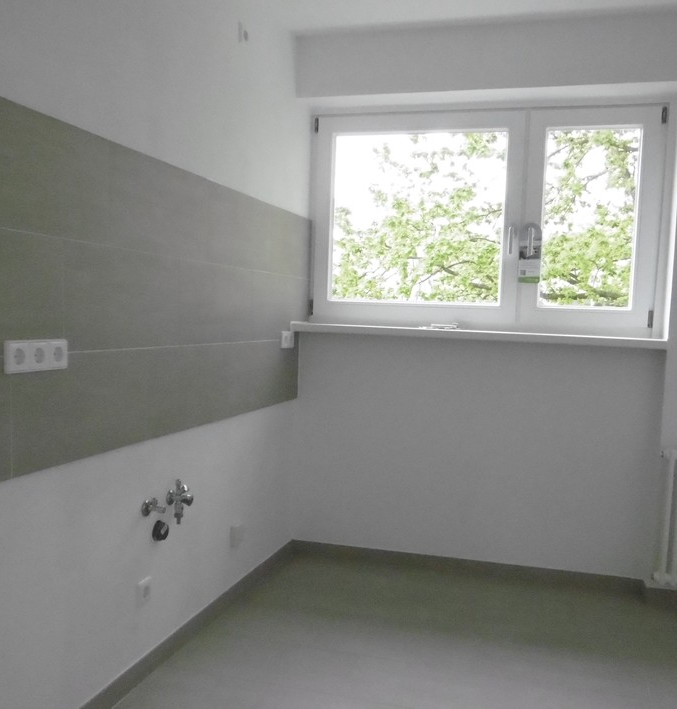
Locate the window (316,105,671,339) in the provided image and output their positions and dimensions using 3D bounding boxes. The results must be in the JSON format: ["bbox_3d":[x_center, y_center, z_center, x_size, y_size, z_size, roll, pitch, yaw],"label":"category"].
[{"bbox_3d":[0.680,-0.659,3.227,1.673,1.051,0.087,3,5,13],"label":"window"}]

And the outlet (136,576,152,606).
[{"bbox_3d":[-0.642,0.792,2.182,0.014,0.079,0.079,3,5,19],"label":"outlet"}]

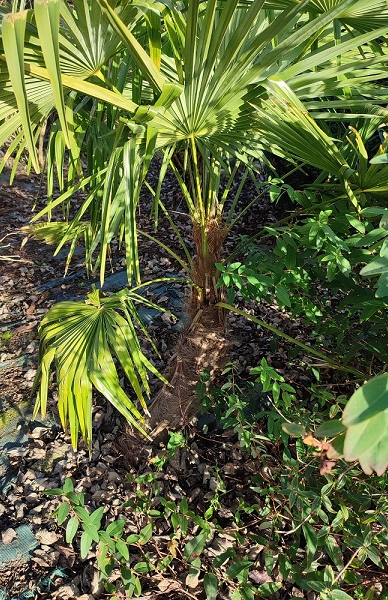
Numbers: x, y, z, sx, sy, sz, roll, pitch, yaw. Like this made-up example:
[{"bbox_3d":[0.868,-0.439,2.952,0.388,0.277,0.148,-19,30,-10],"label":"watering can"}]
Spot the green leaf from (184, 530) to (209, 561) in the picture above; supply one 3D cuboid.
[{"bbox_3d":[0.007,0.640,1.130,0.046,0.015,0.090,33,58,24],"label":"green leaf"}]

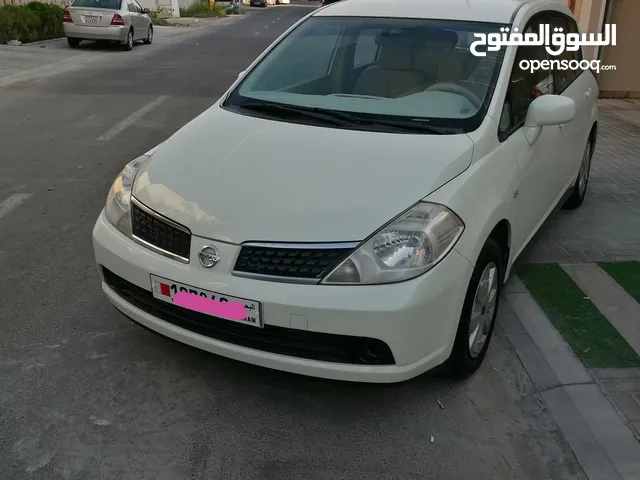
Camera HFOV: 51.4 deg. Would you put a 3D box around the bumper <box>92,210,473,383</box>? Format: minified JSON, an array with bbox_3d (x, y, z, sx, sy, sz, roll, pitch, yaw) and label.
[{"bbox_3d":[-0.284,0.165,2.719,1.660,0.490,0.565,11,23,27],"label":"bumper"}]

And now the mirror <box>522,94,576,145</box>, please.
[{"bbox_3d":[1.066,-0.549,3.057,0.215,0.235,0.160,11,23,27],"label":"mirror"}]

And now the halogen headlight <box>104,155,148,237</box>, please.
[{"bbox_3d":[-0.793,-0.218,2.940,0.345,0.250,0.485,11,23,27],"label":"halogen headlight"}]

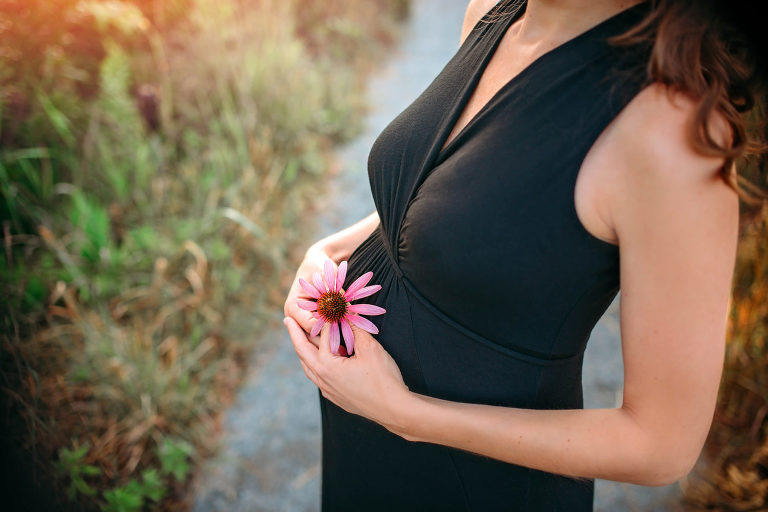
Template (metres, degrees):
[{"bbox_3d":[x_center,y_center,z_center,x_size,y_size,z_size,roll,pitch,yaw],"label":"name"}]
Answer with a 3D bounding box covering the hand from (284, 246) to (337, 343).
[{"bbox_3d":[-0.076,0.044,0.830,0.060,0.080,0.115,16,57,-12],"label":"hand"}]

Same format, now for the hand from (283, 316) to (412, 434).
[{"bbox_3d":[-0.033,0.121,0.790,0.160,0.080,0.060,39,16,17],"label":"hand"}]

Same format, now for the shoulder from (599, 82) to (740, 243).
[{"bbox_3d":[0.251,-0.083,0.660,0.110,0.140,0.105,-9,27,-18],"label":"shoulder"}]

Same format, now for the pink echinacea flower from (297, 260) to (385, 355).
[{"bbox_3d":[-0.045,0.053,0.775,0.092,0.092,0.035,0,-7,18],"label":"pink echinacea flower"}]

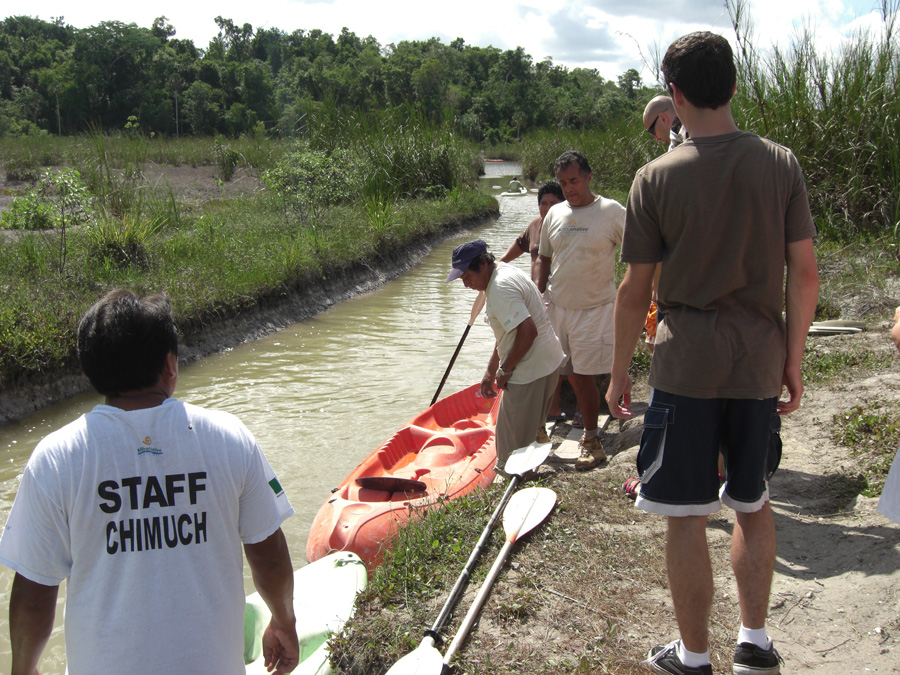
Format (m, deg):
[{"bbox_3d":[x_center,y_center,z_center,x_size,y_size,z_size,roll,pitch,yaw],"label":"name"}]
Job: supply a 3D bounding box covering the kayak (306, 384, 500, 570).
[{"bbox_3d":[-0.060,0.816,6.422,0.800,0.380,3.250,3,13,17],"label":"kayak"}]

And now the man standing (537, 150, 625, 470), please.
[{"bbox_3d":[0.710,-0.147,5.370,0.570,1.680,0.440,6,12,27],"label":"man standing"}]

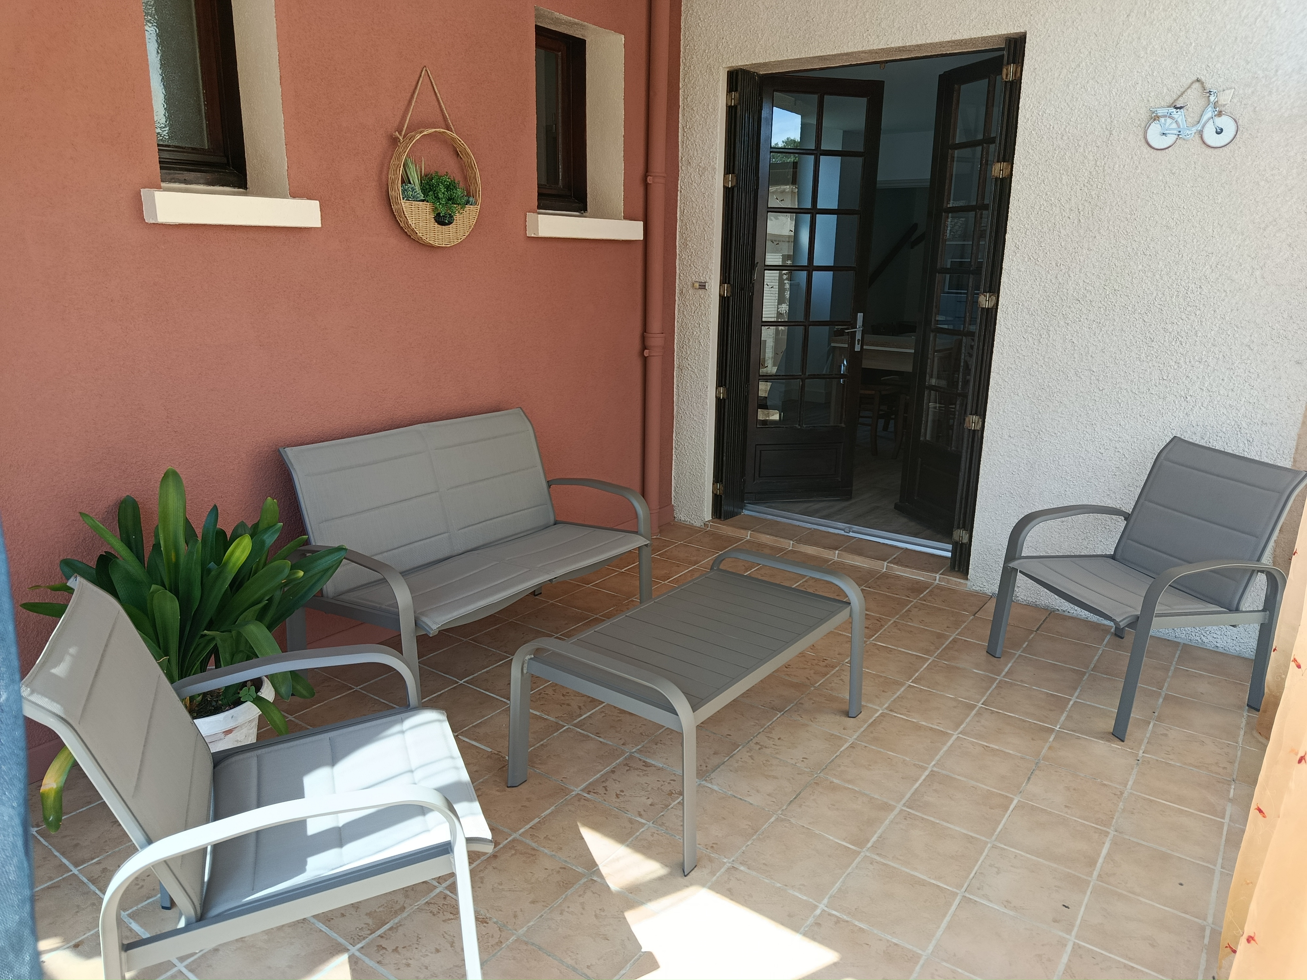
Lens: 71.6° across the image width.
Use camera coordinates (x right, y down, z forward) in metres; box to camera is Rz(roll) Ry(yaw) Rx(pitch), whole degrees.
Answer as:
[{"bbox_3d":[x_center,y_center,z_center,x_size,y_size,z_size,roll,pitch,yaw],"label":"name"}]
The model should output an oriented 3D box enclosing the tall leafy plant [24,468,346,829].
[{"bbox_3d":[-1.258,0.373,2.501,0.693,0.882,0.743,1,14,0],"label":"tall leafy plant"}]

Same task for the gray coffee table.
[{"bbox_3d":[0.146,0.566,2.755,0.627,0.489,1.053,11,17,34],"label":"gray coffee table"}]

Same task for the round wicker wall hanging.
[{"bbox_3d":[-0.790,-1.214,3.327,0.076,0.615,0.411,11,17,34],"label":"round wicker wall hanging"}]

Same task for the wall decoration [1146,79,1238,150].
[{"bbox_3d":[1.977,-1.375,3.327,0.302,0.239,0.025,11,17,34],"label":"wall decoration"}]

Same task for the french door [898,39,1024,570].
[{"bbox_3d":[1.488,-0.888,4.460,0.060,2.258,0.706,-4,15,-17],"label":"french door"}]

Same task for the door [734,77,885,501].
[{"bbox_3d":[0.822,-1.025,4.957,0.685,2.258,0.055,-1,14,-7],"label":"door"}]

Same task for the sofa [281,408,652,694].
[{"bbox_3d":[-0.630,0.222,3.265,0.764,0.817,1.205,11,17,34],"label":"sofa"}]

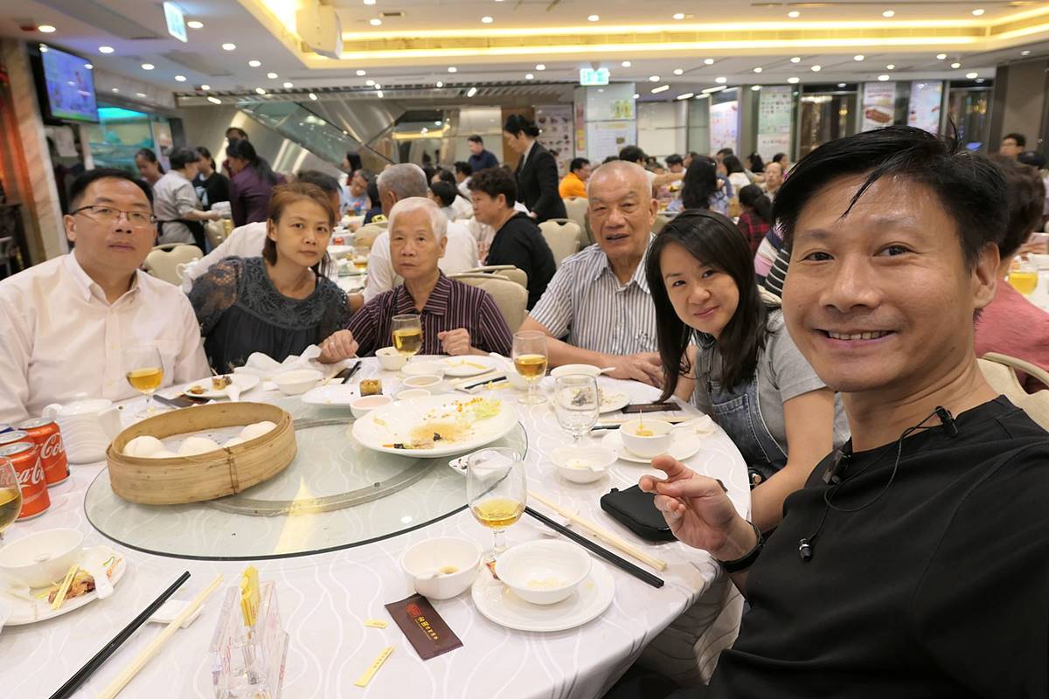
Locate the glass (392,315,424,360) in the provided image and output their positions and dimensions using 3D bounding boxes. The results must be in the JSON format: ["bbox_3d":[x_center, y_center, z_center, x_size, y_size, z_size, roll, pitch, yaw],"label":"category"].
[{"bbox_3d":[-0.308,-0.009,1.851,0.081,0.151,0.081,-2,14,0],"label":"glass"}]

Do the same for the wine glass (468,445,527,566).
[{"bbox_3d":[-0.036,0.212,0.917,0.081,0.150,0.081,-2,13,0],"label":"wine glass"}]

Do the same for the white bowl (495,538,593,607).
[{"bbox_3d":[0.024,0.276,0.845,0.115,0.041,0.115,-2,13,1],"label":"white bowl"}]

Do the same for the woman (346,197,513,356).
[{"bbox_3d":[-0.316,0.155,2.135,0.520,1.194,0.680,-1,15,7],"label":"woman"}]

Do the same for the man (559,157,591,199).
[{"bbox_3d":[0.652,-1.454,7.891,0.750,1.368,0.500,-12,17,-34],"label":"man"}]

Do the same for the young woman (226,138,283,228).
[{"bbox_3d":[-1.889,-0.695,4.974,0.500,1.551,0.460,3,15,21],"label":"young woman"}]

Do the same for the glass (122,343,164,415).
[{"bbox_3d":[-0.882,0.074,1.622,0.081,0.151,0.081,-2,14,0],"label":"glass"}]

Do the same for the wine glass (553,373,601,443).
[{"bbox_3d":[0.095,0.124,1.271,0.081,0.151,0.081,-2,14,0],"label":"wine glass"}]

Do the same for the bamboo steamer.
[{"bbox_3d":[-0.566,0.174,1.242,0.300,0.073,0.300,-2,13,0],"label":"bamboo steamer"}]

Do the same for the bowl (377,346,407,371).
[{"bbox_3d":[-0.368,0.030,1.927,0.088,0.043,0.088,-2,14,0],"label":"bowl"}]

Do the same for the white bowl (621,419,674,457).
[{"bbox_3d":[0.220,0.164,1.258,0.093,0.048,0.093,-2,13,1],"label":"white bowl"}]

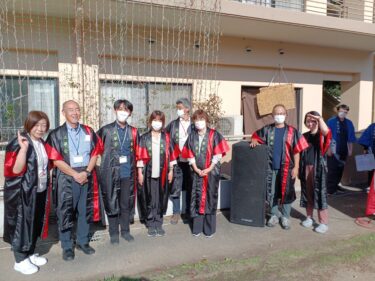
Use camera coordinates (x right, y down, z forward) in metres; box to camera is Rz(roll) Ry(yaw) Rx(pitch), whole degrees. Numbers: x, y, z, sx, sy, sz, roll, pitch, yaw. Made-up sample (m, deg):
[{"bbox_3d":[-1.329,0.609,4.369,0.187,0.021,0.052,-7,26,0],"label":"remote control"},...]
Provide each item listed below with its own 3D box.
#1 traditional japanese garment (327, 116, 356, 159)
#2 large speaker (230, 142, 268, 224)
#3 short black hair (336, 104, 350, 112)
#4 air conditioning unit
[{"bbox_3d":[3.050,-0.080,5.810,0.500,0.800,0.300,1,4,18],"label":"traditional japanese garment"},{"bbox_3d":[0.934,0.628,4.328,0.465,1.100,0.470,1,5,23],"label":"large speaker"},{"bbox_3d":[3.059,-0.633,5.749,0.190,0.170,0.220,2,5,27],"label":"short black hair"},{"bbox_3d":[0.866,-0.302,6.746,0.760,0.560,0.300,-2,5,-21],"label":"air conditioning unit"}]

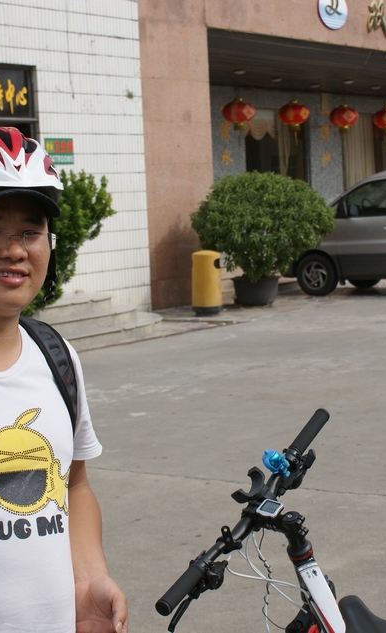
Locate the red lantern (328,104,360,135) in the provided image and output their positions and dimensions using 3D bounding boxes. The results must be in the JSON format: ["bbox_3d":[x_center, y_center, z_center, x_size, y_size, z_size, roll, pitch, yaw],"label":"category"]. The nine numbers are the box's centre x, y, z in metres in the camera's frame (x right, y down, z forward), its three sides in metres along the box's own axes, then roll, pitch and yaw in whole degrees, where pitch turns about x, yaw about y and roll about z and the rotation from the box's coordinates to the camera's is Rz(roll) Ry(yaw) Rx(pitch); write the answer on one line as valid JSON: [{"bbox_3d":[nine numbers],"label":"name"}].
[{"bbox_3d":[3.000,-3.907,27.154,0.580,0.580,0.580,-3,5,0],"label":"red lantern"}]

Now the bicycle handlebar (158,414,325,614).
[{"bbox_3d":[0.132,0.352,2.512,0.170,0.130,0.650,0,27,33],"label":"bicycle handlebar"}]

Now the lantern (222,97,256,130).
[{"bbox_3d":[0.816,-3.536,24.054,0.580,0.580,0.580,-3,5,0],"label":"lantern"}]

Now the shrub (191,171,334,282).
[{"bbox_3d":[0.992,-1.266,19.300,1.950,1.580,2.000,-3,5,0],"label":"shrub"}]

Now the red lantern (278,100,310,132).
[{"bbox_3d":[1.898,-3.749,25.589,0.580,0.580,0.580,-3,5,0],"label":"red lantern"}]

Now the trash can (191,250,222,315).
[{"bbox_3d":[0.174,-0.442,17.958,0.388,0.857,0.388,-3,5,0],"label":"trash can"}]

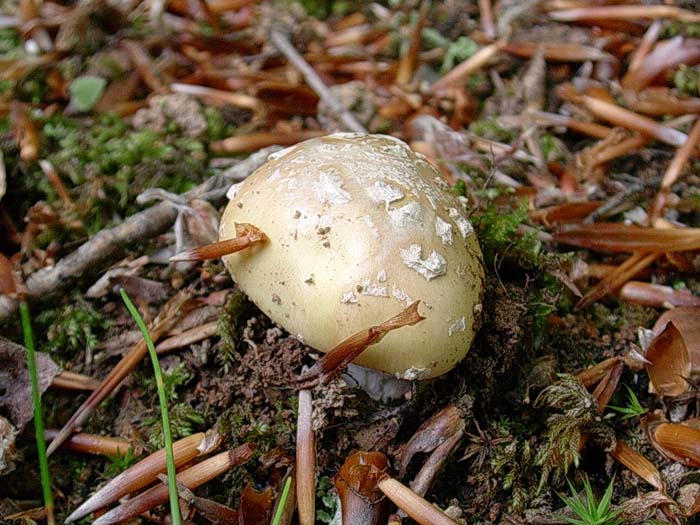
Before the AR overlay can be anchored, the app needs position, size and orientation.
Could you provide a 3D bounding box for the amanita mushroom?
[{"bbox_3d":[0.003,-0.004,0.200,0.041,0.026,0.041,23,27,-12],"label":"amanita mushroom"}]

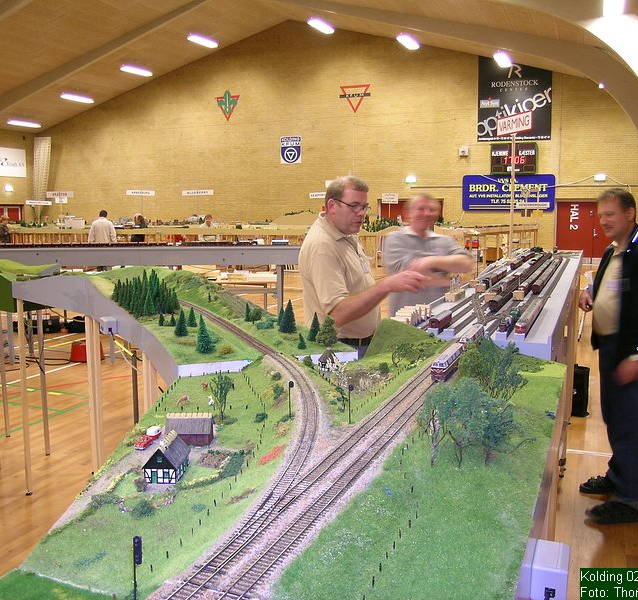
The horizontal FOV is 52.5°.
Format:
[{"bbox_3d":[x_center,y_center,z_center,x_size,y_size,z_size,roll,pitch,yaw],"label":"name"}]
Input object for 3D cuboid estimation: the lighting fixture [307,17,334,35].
[{"bbox_3d":[0.068,-9.231,21.840,0.300,0.130,1.600,19,14,19],"label":"lighting fixture"}]

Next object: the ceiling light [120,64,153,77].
[{"bbox_3d":[-6.826,-8.561,24.244,0.300,0.130,1.600,-14,2,23],"label":"ceiling light"}]

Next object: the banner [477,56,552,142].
[{"bbox_3d":[6.424,-6.628,21.165,2.320,2.780,0.050,3,8,22],"label":"banner"}]

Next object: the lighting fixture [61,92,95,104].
[{"bbox_3d":[-9.590,-7.988,25.785,0.280,0.110,1.500,3,8,23],"label":"lighting fixture"}]

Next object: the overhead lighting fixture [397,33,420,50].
[{"bbox_3d":[2.831,-8.134,20.442,0.280,0.110,1.500,3,8,23],"label":"overhead lighting fixture"}]

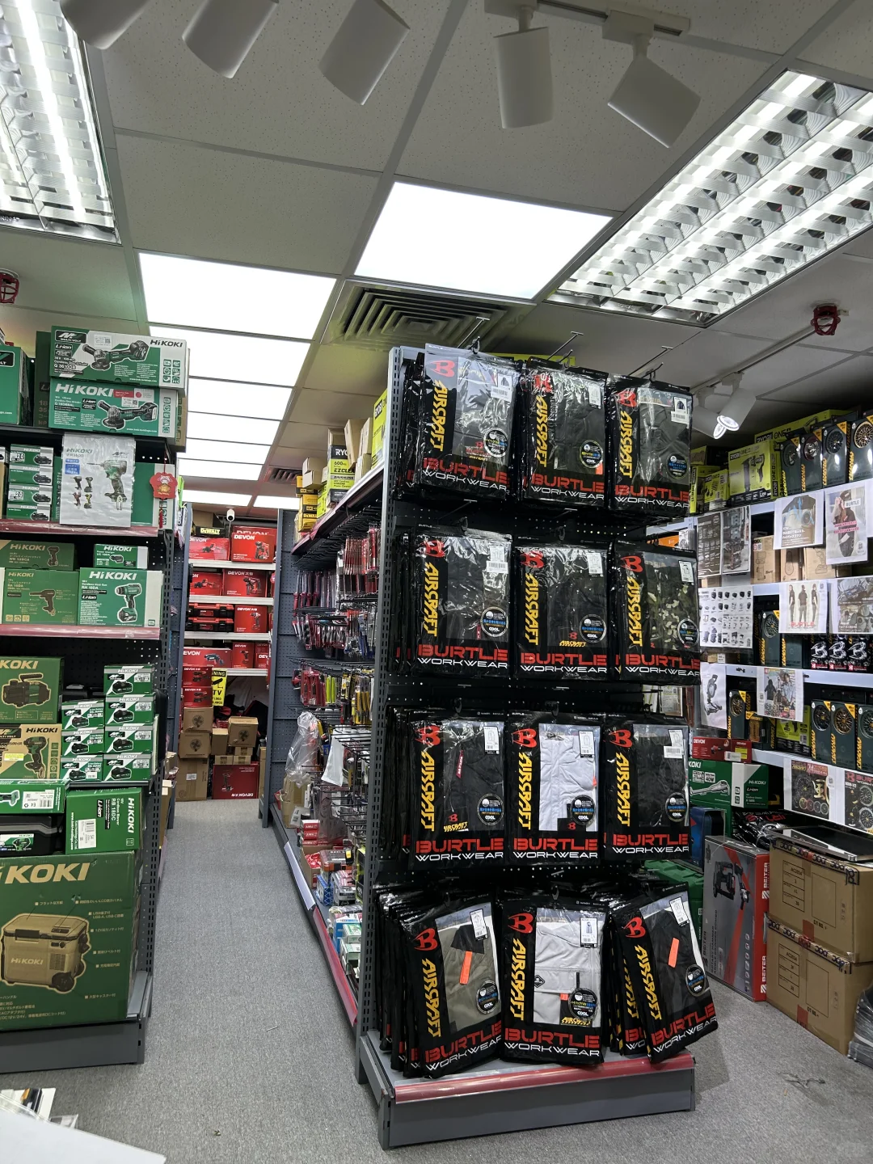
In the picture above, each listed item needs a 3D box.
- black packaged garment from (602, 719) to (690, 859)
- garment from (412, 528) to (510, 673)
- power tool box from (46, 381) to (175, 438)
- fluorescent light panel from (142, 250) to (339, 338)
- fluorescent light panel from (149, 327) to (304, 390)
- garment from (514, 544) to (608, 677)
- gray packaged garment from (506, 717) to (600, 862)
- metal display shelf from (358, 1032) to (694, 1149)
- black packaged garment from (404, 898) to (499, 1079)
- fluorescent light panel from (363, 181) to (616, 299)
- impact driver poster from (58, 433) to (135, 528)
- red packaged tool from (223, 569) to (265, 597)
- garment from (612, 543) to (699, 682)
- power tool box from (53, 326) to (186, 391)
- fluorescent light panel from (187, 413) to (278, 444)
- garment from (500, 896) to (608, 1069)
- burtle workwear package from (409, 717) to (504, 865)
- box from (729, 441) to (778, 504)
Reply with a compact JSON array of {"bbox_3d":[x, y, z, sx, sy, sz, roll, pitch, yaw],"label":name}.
[{"bbox_3d":[0.624,0.610,2.614,0.283,0.410,0.040,5,-10,-19],"label":"black packaged garment"},{"bbox_3d":[0.069,0.053,2.507,0.283,0.410,0.040,3,-9,-10],"label":"garment"},{"bbox_3d":[-1.042,-0.549,2.844,0.380,0.155,0.115,3,-4,-15],"label":"power tool box"},{"bbox_3d":[-0.635,-0.898,2.773,0.560,0.030,0.560,3,-4,-15],"label":"fluorescent light panel"},{"bbox_3d":[-0.793,-0.863,3.354,0.600,0.030,0.600,2,-4,-15],"label":"fluorescent light panel"},{"bbox_3d":[0.371,0.075,2.615,0.283,0.410,0.040,2,-7,-5],"label":"garment"},{"bbox_3d":[0.334,0.598,2.544,0.295,0.420,0.045,5,-11,-15],"label":"gray packaged garment"},{"bbox_3d":[0.251,1.438,2.595,0.925,0.155,0.380,3,-4,-15],"label":"metal display shelf"},{"bbox_3d":[0.047,1.123,2.452,0.295,0.420,0.050,2,-15,-31],"label":"black packaged garment"},{"bbox_3d":[0.099,-0.903,2.346,0.560,0.030,0.560,3,-4,-15],"label":"fluorescent light panel"},{"bbox_3d":[-1.098,-0.322,2.829,0.215,0.295,0.012,3,-4,-15],"label":"impact driver poster"},{"bbox_3d":[-1.622,0.018,7.402,0.350,0.225,0.120,3,-4,-15],"label":"red packaged tool"},{"bbox_3d":[0.663,0.098,2.659,0.295,0.420,0.045,7,-11,-22],"label":"garment"},{"bbox_3d":[-1.045,-0.723,2.896,0.408,0.162,0.130,3,-4,-15],"label":"power tool box"},{"bbox_3d":[-1.111,-0.797,4.510,0.600,0.030,0.600,2,-4,-15],"label":"fluorescent light panel"},{"bbox_3d":[0.322,1.095,2.417,0.283,0.430,0.040,3,-9,1],"label":"garment"},{"bbox_3d":[0.053,0.563,2.411,0.283,0.410,0.040,4,-10,-21],"label":"burtle workwear package"},{"bbox_3d":[1.415,-0.475,3.874,0.065,0.245,0.292,3,-4,-15],"label":"box"}]

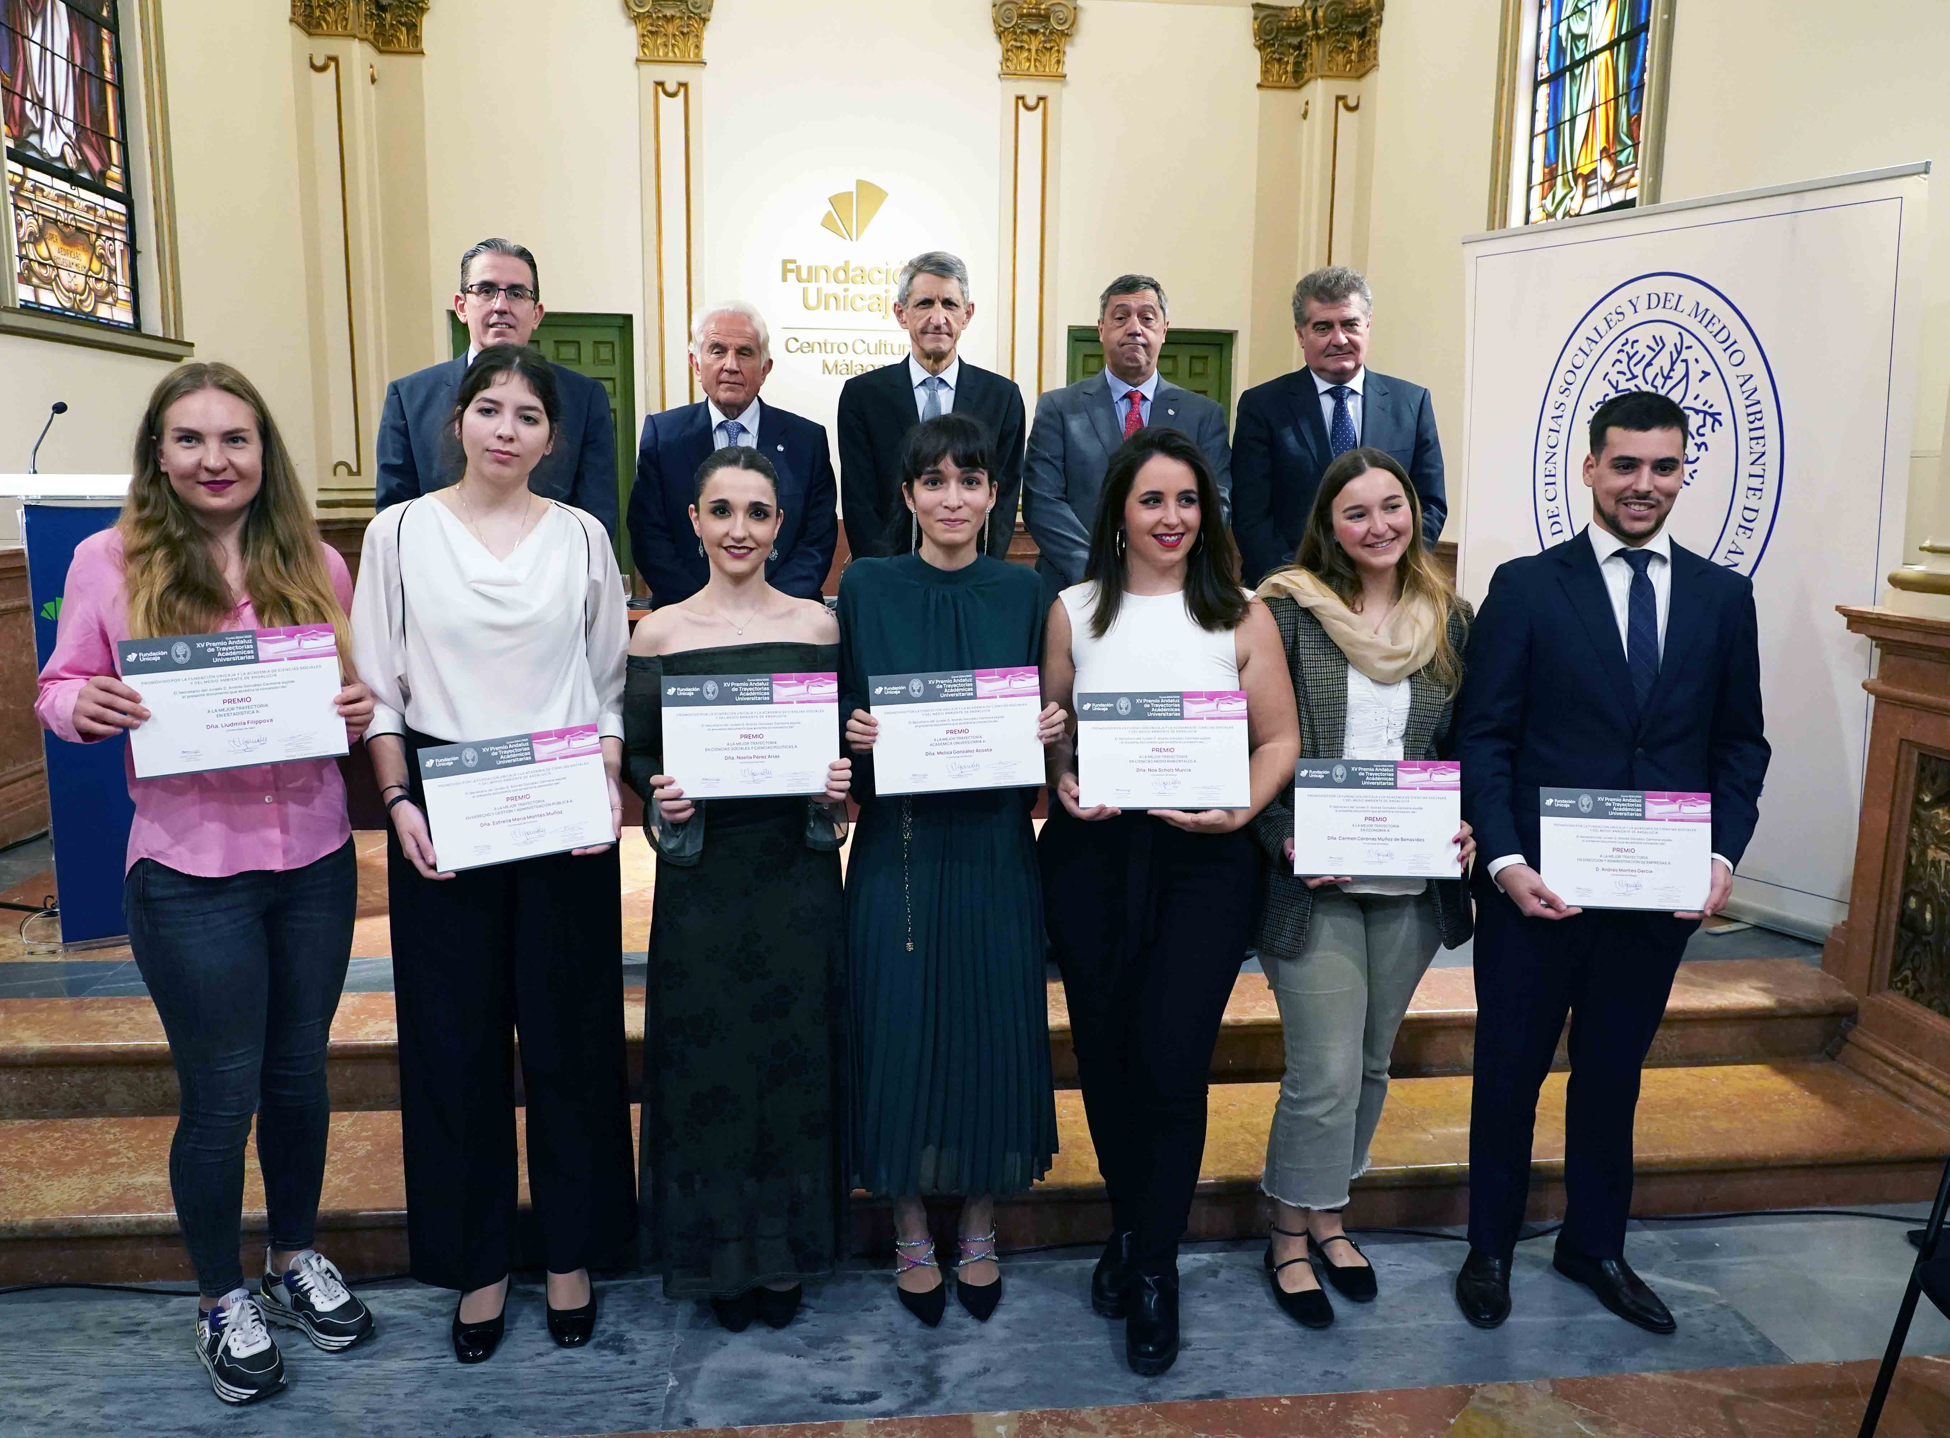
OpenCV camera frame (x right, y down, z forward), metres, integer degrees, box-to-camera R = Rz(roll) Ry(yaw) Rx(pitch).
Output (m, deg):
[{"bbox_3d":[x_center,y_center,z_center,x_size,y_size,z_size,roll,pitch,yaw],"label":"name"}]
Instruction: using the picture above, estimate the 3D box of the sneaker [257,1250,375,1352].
[{"bbox_3d":[-1.241,1.085,2.733,0.285,0.125,0.105,7,11,39],"label":"sneaker"}]

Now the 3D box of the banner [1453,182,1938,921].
[{"bbox_3d":[2.063,-0.475,4.434,0.120,2.078,1.519,-9,14,-25],"label":"banner"}]

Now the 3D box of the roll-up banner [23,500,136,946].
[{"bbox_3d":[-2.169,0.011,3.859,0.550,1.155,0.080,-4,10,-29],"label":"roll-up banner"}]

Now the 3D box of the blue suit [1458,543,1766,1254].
[{"bbox_3d":[1.188,0.363,2.749,0.550,1.430,0.350,1,9,3],"label":"blue suit"}]

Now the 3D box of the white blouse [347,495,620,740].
[{"bbox_3d":[-0.832,-0.170,2.486,0.470,0.430,0.310,-1,9,-14],"label":"white blouse"}]

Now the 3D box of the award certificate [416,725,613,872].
[{"bbox_3d":[-0.772,0.133,2.436,0.297,0.212,0.010,-9,-1,-20],"label":"award certificate"}]

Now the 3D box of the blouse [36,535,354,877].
[{"bbox_3d":[-1.315,-0.041,2.431,0.450,0.580,0.320,-5,10,-32],"label":"blouse"}]

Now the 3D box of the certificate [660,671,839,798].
[{"bbox_3d":[-0.380,0.030,2.447,0.297,0.210,0.010,-1,1,-2],"label":"certificate"}]

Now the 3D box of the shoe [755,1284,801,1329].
[{"bbox_3d":[-0.375,1.082,2.819,0.088,0.095,0.245,0,9,-3],"label":"shoe"}]

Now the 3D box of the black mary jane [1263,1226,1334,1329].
[{"bbox_3d":[0.633,1.083,2.842,0.090,0.112,0.240,-1,9,-11],"label":"black mary jane"}]

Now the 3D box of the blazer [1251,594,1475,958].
[{"bbox_3d":[0.742,0.093,2.772,0.430,0.705,0.300,1,8,1],"label":"blazer"}]

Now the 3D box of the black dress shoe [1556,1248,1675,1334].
[{"bbox_3d":[1.268,1.092,2.861,0.103,0.108,0.287,-3,9,-23],"label":"black dress shoe"}]

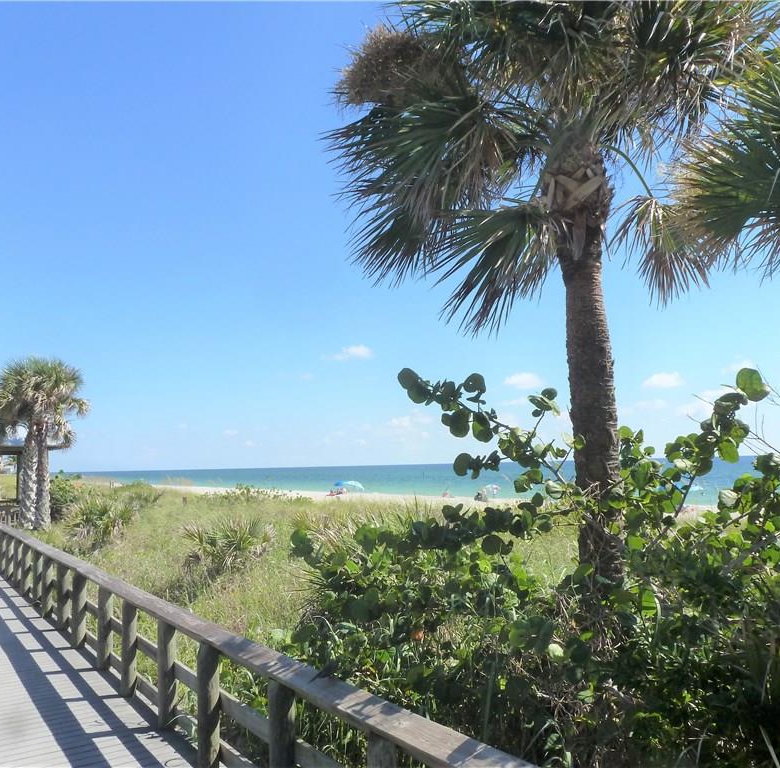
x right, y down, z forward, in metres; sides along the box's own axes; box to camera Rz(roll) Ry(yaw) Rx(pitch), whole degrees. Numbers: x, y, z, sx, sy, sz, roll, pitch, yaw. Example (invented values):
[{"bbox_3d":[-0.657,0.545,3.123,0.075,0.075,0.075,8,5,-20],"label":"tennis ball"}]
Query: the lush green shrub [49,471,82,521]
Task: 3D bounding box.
[{"bbox_3d":[-13.275,4.554,29.000,1.600,2.050,1.600,2,-7,-24],"label":"lush green shrub"}]

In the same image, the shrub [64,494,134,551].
[{"bbox_3d":[-8.481,4.087,20.800,2.000,1.700,1.900,1,-7,-22],"label":"shrub"}]

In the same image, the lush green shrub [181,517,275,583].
[{"bbox_3d":[-3.410,3.473,14.900,1.950,1.400,1.800,0,-7,-13],"label":"lush green shrub"}]

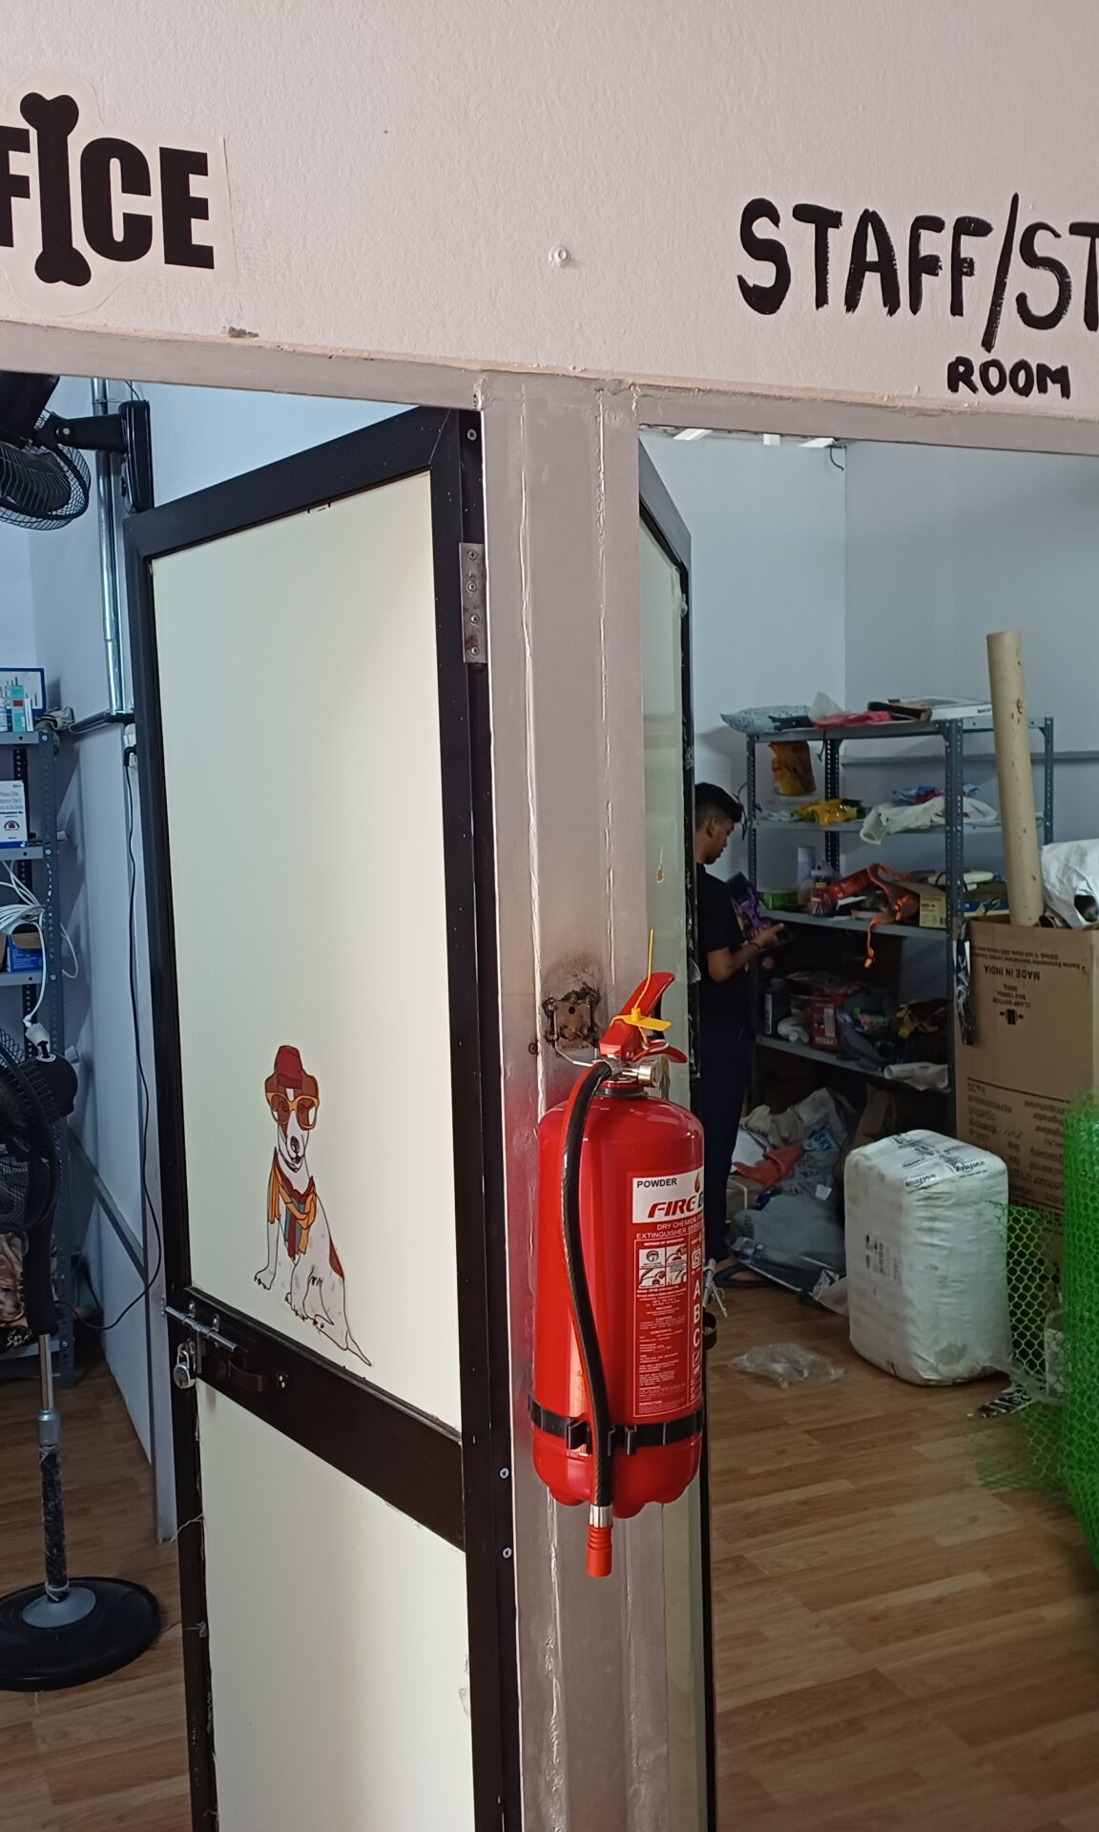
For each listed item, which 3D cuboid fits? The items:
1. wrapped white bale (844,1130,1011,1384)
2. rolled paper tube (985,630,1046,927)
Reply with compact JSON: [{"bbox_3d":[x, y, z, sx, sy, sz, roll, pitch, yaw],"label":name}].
[{"bbox_3d":[1.061,0.960,4.569,0.305,0.590,0.360,-3,5,-22],"label":"wrapped white bale"},{"bbox_3d":[1.374,0.212,4.585,0.090,2.000,0.090,-10,7,-20],"label":"rolled paper tube"}]

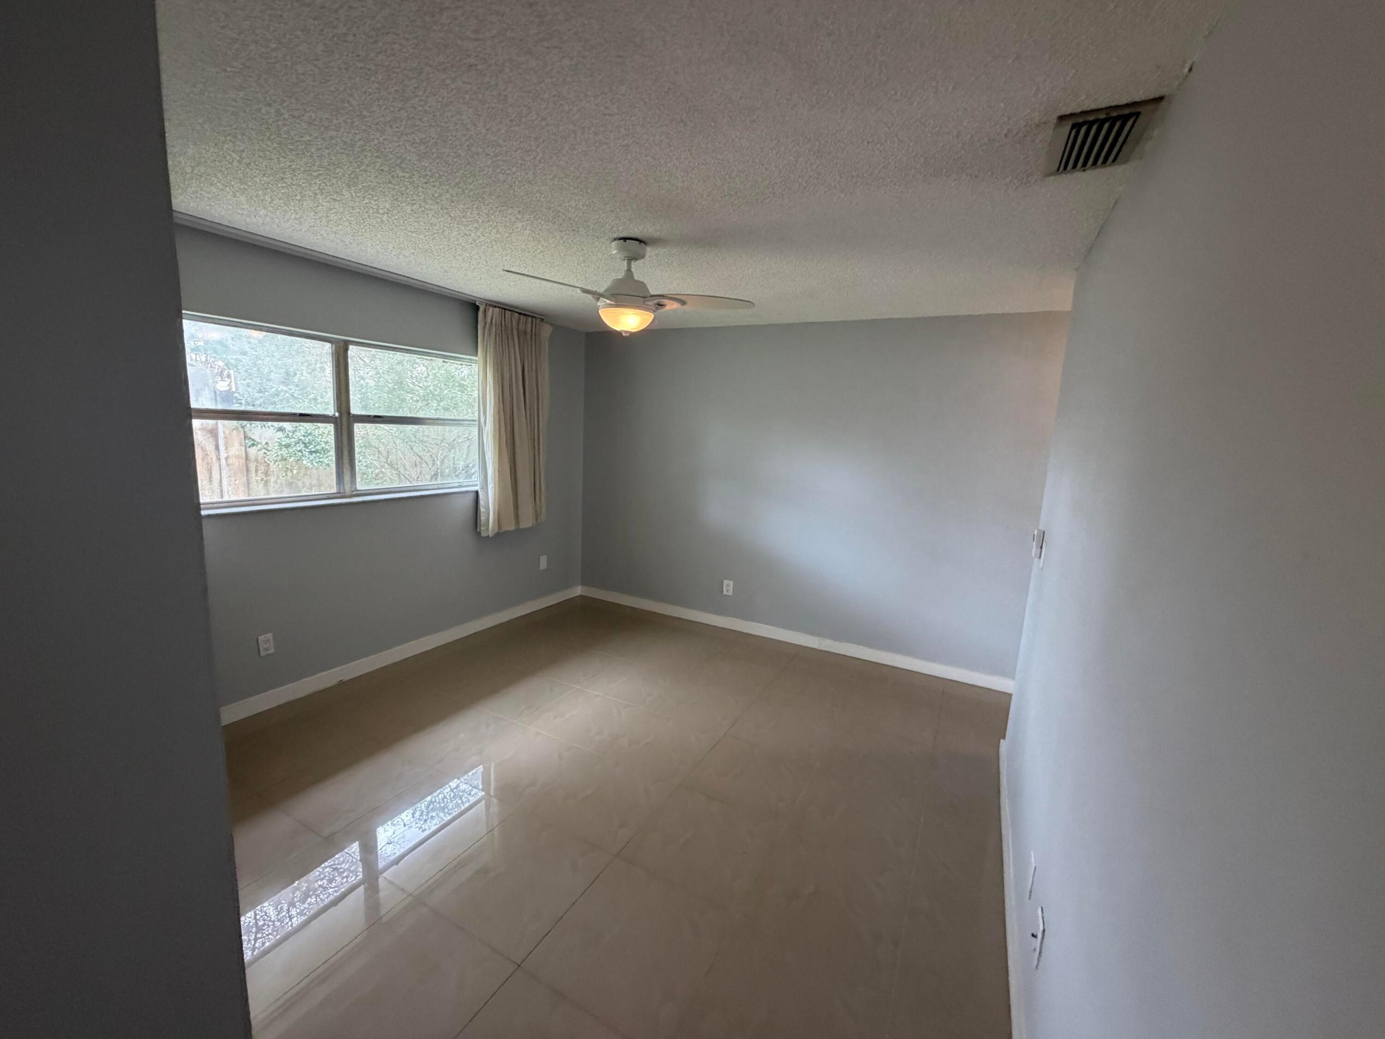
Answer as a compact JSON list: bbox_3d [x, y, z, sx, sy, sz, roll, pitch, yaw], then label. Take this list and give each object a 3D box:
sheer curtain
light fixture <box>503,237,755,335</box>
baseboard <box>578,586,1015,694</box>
[{"bbox_3d":[-1.337,-0.725,4.274,0.140,1.600,0.760,8,10,27],"label":"sheer curtain"},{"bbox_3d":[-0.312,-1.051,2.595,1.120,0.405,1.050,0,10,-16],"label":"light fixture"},{"bbox_3d":[0.542,0.898,4.539,3.620,0.090,0.016,8,10,27],"label":"baseboard"}]

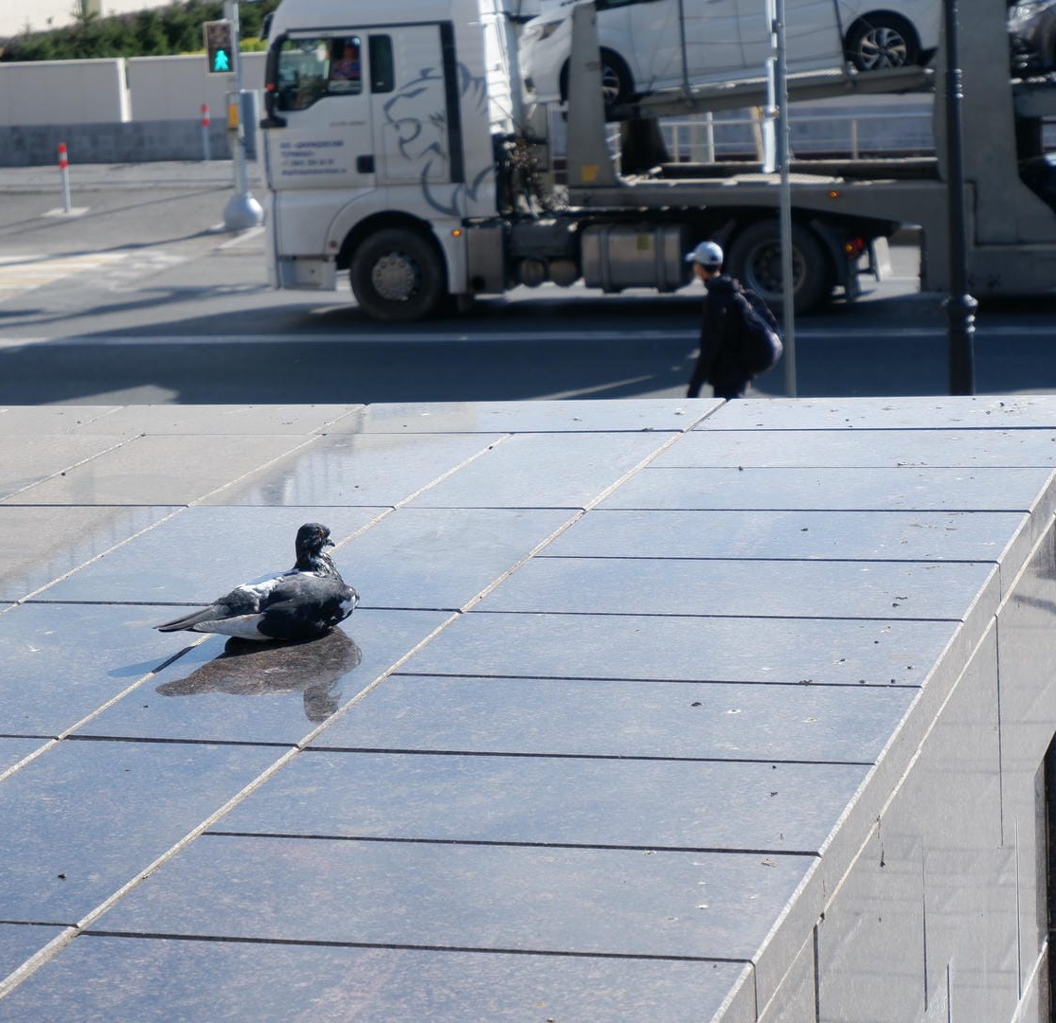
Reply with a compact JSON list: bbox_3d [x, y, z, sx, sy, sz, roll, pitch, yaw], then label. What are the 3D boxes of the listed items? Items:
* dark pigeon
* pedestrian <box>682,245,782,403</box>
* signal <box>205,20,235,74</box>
[{"bbox_3d":[-0.343,0.092,4.130,0.265,0.140,0.115,-6,9,-19],"label":"dark pigeon"},{"bbox_3d":[1.283,-0.802,20.129,0.620,1.710,0.520,0,9,20],"label":"pedestrian"},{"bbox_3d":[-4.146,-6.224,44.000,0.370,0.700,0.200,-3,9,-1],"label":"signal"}]

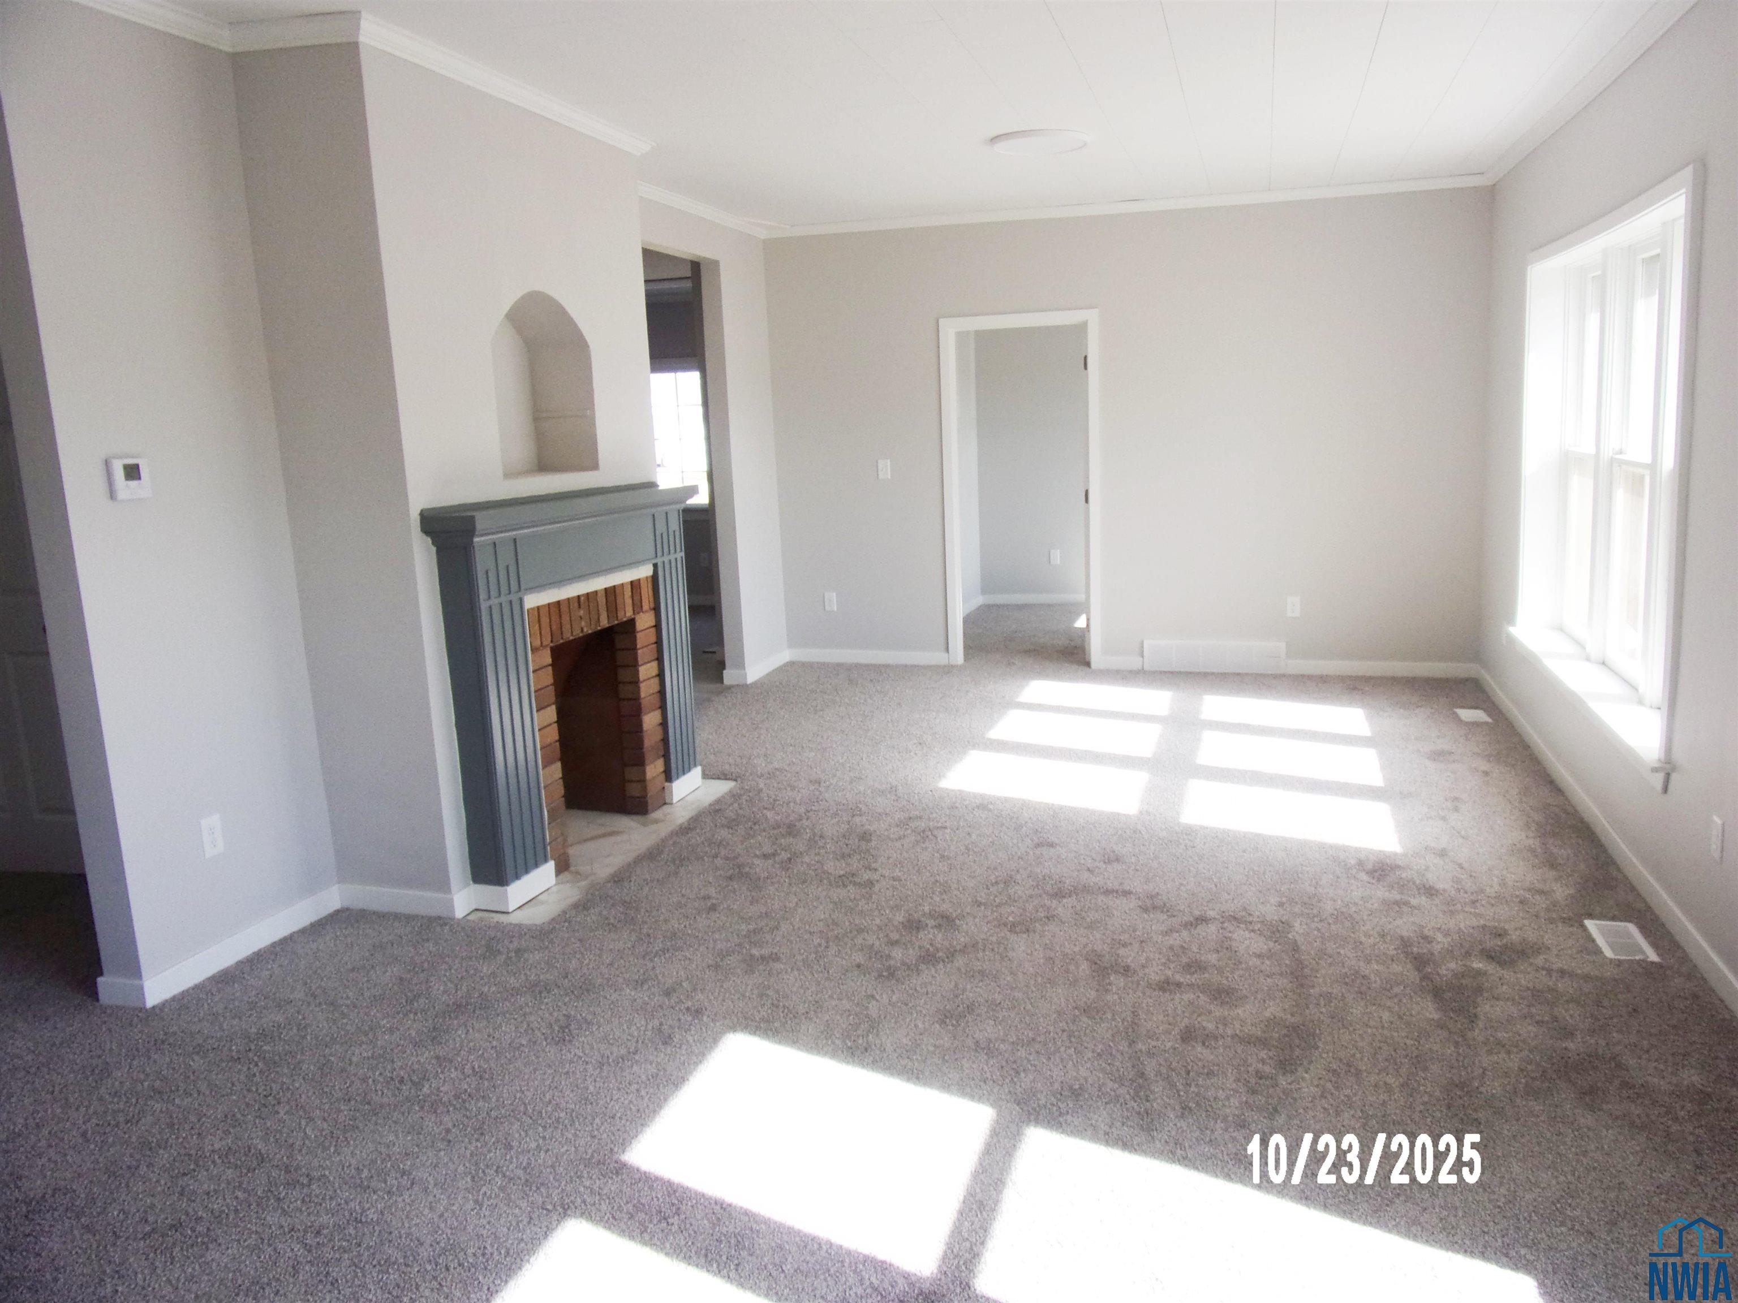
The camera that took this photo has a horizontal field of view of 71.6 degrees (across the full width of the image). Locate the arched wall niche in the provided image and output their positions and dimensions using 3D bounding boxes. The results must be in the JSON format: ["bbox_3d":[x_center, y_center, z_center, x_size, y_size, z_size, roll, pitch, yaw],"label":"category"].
[{"bbox_3d":[-1.270,-0.947,4.310,0.276,0.636,0.620,1,11,18],"label":"arched wall niche"}]

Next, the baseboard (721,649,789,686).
[{"bbox_3d":[-0.693,0.091,7.537,0.150,0.084,0.691,1,11,18],"label":"baseboard"}]

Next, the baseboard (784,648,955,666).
[{"bbox_3d":[-0.007,0.035,7.679,1.085,0.085,0.020,1,11,18],"label":"baseboard"}]

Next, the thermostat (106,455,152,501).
[{"bbox_3d":[-1.957,-0.457,3.189,0.025,0.106,0.104,1,11,18],"label":"thermostat"}]

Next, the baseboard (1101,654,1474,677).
[{"bbox_3d":[2.354,0.087,6.891,2.036,0.084,0.020,1,11,18],"label":"baseboard"}]

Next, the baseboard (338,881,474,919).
[{"bbox_3d":[-1.499,0.795,3.909,0.463,0.081,0.088,1,11,18],"label":"baseboard"}]

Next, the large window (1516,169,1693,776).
[{"bbox_3d":[2.683,-0.688,4.379,0.213,1.705,2.323,1,11,18],"label":"large window"}]

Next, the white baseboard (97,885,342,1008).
[{"bbox_3d":[-1.927,0.867,3.634,0.176,0.081,0.738,1,11,18],"label":"white baseboard"}]

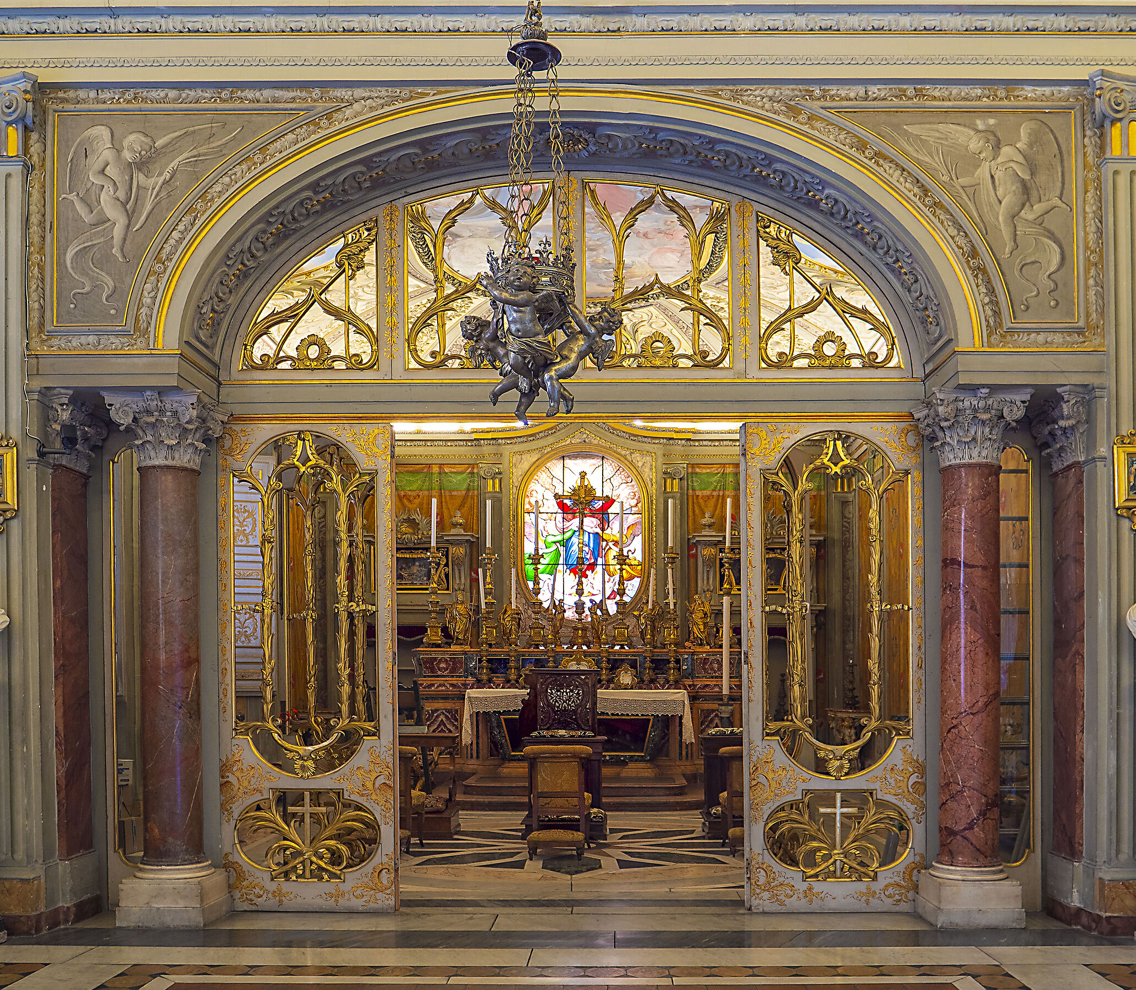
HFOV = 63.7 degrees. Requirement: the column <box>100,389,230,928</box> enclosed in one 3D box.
[{"bbox_3d":[-2.554,1.032,5.850,0.580,3.260,0.580,0,-3,1],"label":"column"}]

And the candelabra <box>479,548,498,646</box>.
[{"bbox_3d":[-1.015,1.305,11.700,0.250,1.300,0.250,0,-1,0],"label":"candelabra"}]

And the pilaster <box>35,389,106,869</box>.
[{"bbox_3d":[-2.980,0.820,5.500,0.220,2.760,0.440,0,-1,0],"label":"pilaster"}]

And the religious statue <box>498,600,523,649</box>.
[{"bbox_3d":[-0.719,1.626,11.500,0.310,0.620,0.240,0,-3,-3],"label":"religious statue"}]

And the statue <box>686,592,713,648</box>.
[{"bbox_3d":[1.652,1.574,11.500,0.335,0.700,0.250,-1,-3,6],"label":"statue"}]

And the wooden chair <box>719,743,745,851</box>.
[{"bbox_3d":[1.540,2.550,7.680,0.540,0.860,0.600,0,-1,2],"label":"wooden chair"}]

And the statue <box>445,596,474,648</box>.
[{"bbox_3d":[-1.361,1.594,11.500,0.340,0.635,0.240,0,-3,-3],"label":"statue"}]

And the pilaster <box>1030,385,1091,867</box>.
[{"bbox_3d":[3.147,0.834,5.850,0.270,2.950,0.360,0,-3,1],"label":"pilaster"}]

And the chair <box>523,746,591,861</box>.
[{"bbox_3d":[-0.085,2.530,7.550,0.540,0.860,0.600,0,-1,2],"label":"chair"}]

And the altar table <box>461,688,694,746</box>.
[{"bbox_3d":[0.125,2.689,11.100,2.760,0.640,0.650,0,-3,1],"label":"altar table"}]

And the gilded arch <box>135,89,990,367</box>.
[{"bbox_3d":[-0.030,-1.530,5.400,4.860,1.560,0.460,0,-1,0],"label":"gilded arch"}]

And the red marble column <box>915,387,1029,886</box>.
[{"bbox_3d":[2.400,0.950,5.500,0.530,3.110,0.530,0,-1,0],"label":"red marble column"}]

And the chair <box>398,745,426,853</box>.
[{"bbox_3d":[-1.540,2.570,7.730,0.540,0.860,0.600,0,-1,2],"label":"chair"}]

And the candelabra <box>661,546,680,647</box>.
[{"bbox_3d":[1.307,1.294,11.600,0.250,1.290,0.250,0,-3,0],"label":"candelabra"}]

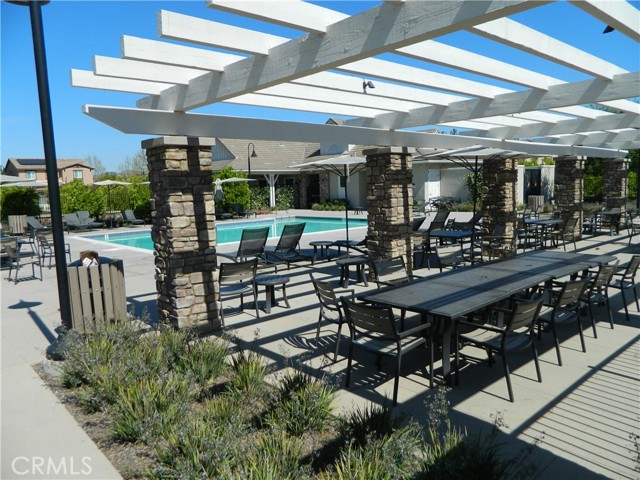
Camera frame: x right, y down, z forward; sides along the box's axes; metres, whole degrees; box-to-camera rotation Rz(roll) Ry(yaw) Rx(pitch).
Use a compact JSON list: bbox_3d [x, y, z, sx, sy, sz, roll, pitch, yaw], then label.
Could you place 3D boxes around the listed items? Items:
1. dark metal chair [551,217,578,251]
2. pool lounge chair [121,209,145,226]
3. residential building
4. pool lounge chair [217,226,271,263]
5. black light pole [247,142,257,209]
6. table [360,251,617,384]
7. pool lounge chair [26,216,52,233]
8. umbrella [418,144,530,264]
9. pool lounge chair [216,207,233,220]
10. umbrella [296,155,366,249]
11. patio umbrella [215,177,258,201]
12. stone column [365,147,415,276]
[{"bbox_3d":[6.490,-0.187,12.376,0.580,0.880,0.600,-6,8,-33],"label":"dark metal chair"},{"bbox_3d":[-10.579,-1.204,26.064,0.680,0.940,1.700,-8,9,-44],"label":"pool lounge chair"},{"bbox_3d":[-41.710,-9.012,71.371,10.500,7.000,9.000,-7,10,-40],"label":"residential building"},{"bbox_3d":[-1.817,0.200,10.740,0.680,0.970,1.920,-7,9,-38],"label":"pool lounge chair"},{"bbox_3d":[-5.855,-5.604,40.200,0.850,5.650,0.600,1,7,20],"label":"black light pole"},{"bbox_3d":[2.371,0.791,5.853,4.200,0.720,1.050,-7,10,-40],"label":"table"},{"bbox_3d":[-13.181,-0.695,22.303,1.600,0.940,0.690,-2,6,0],"label":"pool lounge chair"},{"bbox_3d":[3.221,-0.648,9.648,2.700,2.550,2.700,-7,10,-40],"label":"umbrella"},{"bbox_3d":[-6.374,-1.781,29.954,1.700,0.940,0.690,4,9,43],"label":"pool lounge chair"},{"bbox_3d":[0.677,-0.825,11.507,2.850,2.680,2.850,-2,7,0],"label":"umbrella"},{"bbox_3d":[-5.507,-2.674,29.973,2.300,2.650,2.300,-7,8,-40],"label":"patio umbrella"},{"bbox_3d":[1.339,-0.418,8.733,0.680,2.500,0.680,-8,9,-41],"label":"stone column"}]

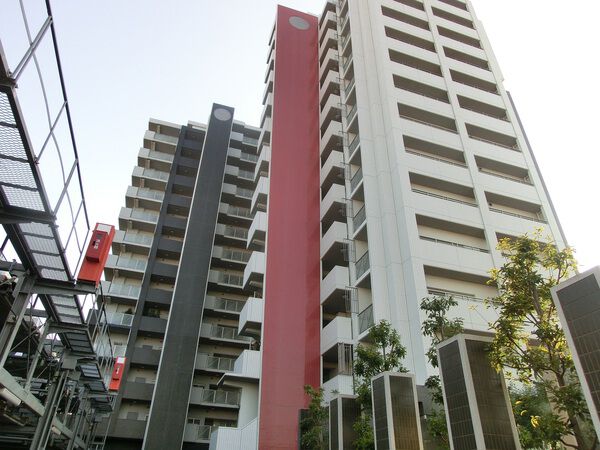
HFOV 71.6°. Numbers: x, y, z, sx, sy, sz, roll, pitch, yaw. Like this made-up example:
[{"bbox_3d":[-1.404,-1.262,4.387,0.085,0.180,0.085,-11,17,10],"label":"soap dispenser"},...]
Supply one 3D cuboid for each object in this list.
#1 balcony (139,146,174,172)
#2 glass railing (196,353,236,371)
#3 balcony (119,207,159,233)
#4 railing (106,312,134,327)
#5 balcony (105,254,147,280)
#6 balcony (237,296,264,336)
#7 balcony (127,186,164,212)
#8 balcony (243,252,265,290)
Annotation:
[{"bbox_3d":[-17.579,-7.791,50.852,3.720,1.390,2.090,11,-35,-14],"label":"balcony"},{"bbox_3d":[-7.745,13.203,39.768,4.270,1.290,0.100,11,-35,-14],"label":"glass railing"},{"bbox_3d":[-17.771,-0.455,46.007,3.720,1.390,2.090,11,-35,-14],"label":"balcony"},{"bbox_3d":[-17.031,8.828,38.966,2.650,1.140,0.100,11,-35,-14],"label":"railing"},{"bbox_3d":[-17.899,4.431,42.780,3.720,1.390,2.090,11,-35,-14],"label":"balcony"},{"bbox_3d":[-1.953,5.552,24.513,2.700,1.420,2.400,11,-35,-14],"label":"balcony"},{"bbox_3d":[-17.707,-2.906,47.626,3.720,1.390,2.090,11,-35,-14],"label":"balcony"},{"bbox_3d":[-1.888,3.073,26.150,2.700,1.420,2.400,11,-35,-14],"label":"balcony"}]

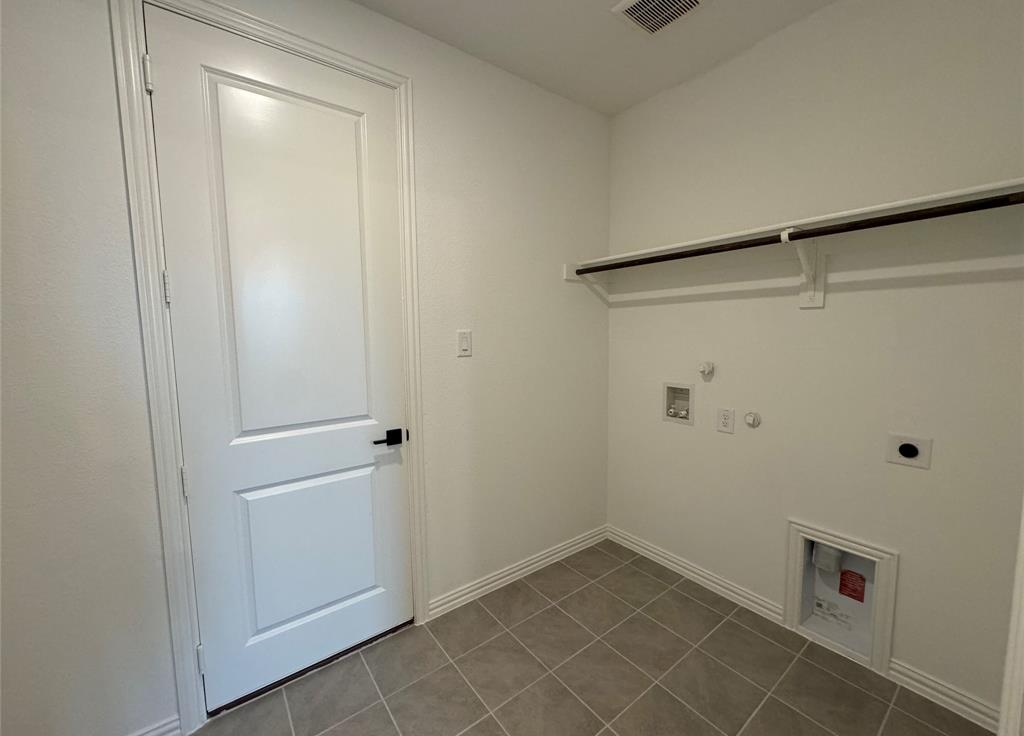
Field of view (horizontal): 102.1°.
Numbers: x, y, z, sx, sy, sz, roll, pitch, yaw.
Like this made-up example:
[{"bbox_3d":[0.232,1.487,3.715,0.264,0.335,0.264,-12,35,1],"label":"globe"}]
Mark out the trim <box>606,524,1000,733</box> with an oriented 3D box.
[{"bbox_3d":[1.179,1.187,2.153,0.012,0.090,1.762,-5,7,-37],"label":"trim"}]

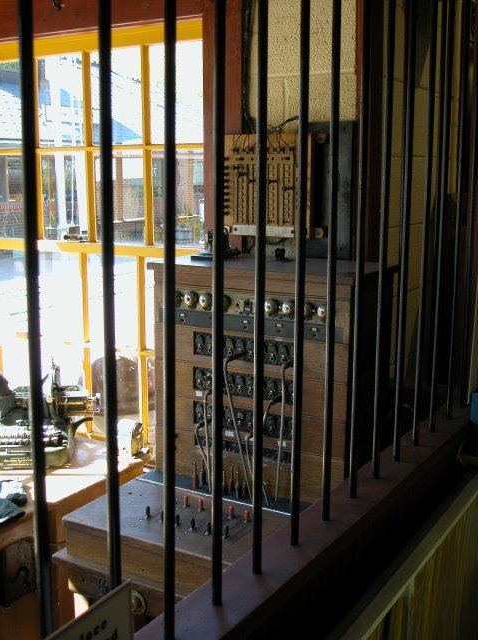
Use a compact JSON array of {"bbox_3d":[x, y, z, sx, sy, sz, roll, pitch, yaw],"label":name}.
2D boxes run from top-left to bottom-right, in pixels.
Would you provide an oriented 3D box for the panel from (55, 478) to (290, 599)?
[{"bbox_3d":[-0.106,0.524,1.951,0.592,0.100,0.340,6,11,29],"label":"panel"}]

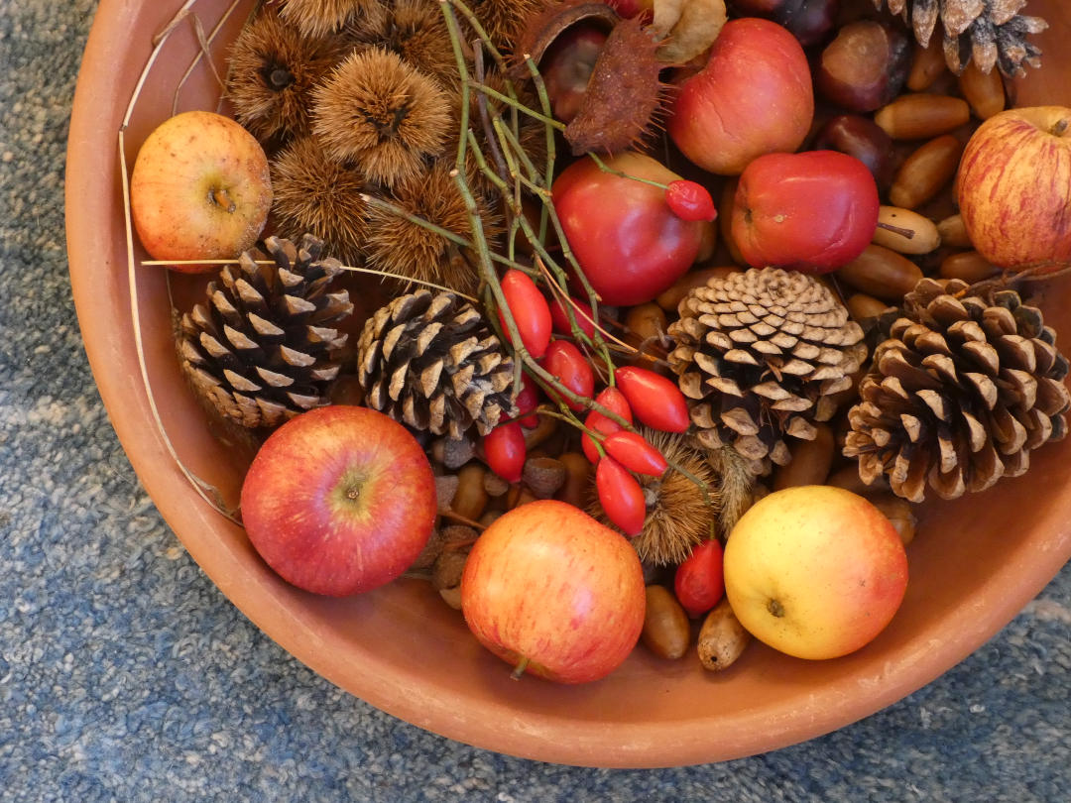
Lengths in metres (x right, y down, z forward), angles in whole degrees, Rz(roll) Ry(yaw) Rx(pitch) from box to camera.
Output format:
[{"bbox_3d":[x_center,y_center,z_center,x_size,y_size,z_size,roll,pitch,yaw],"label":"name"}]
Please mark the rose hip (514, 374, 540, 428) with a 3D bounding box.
[{"bbox_3d":[-0.004,-0.001,0.766,0.013,0.013,0.021,-9,87,-3],"label":"rose hip"}]

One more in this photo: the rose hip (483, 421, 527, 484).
[{"bbox_3d":[-0.010,0.016,0.763,0.014,0.014,0.023,-13,87,-4],"label":"rose hip"}]

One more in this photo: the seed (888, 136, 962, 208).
[{"bbox_3d":[0.131,-0.077,0.768,0.014,0.014,0.031,44,86,0],"label":"seed"}]

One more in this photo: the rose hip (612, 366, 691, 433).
[{"bbox_3d":[0.038,-0.001,0.745,0.031,0.016,0.016,41,87,-3],"label":"rose hip"}]

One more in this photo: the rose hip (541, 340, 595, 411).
[{"bbox_3d":[0.011,-0.008,0.735,0.015,0.015,0.024,-19,90,0],"label":"rose hip"}]

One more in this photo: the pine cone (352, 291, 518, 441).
[{"bbox_3d":[-0.032,-0.012,0.750,0.053,0.045,0.045,29,85,19],"label":"pine cone"}]

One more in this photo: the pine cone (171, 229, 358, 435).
[{"bbox_3d":[-0.087,-0.022,0.738,0.054,0.054,0.066,23,99,0],"label":"pine cone"}]

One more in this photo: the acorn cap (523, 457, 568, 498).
[{"bbox_3d":[0.003,0.025,0.750,0.014,0.014,0.011,2,108,-1],"label":"acorn cap"}]

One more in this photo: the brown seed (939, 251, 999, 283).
[{"bbox_3d":[0.150,-0.046,0.778,0.028,0.012,0.012,4,86,-3],"label":"brown seed"}]

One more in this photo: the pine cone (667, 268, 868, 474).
[{"bbox_3d":[0.074,-0.010,0.738,0.064,0.064,0.067,4,119,-3],"label":"pine cone"}]

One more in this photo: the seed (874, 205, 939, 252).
[{"bbox_3d":[0.118,-0.057,0.748,0.030,0.013,0.013,17,90,0],"label":"seed"}]

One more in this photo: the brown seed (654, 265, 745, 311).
[{"bbox_3d":[0.055,-0.037,0.768,0.030,0.014,0.014,-24,88,-4],"label":"brown seed"}]

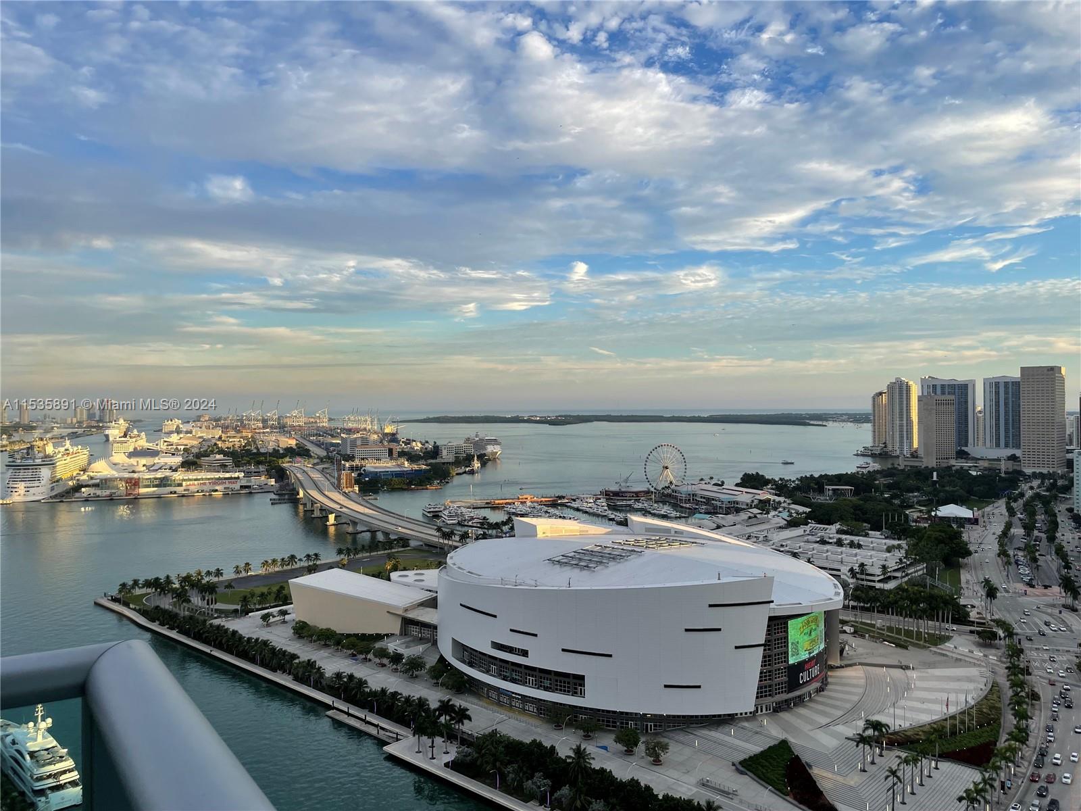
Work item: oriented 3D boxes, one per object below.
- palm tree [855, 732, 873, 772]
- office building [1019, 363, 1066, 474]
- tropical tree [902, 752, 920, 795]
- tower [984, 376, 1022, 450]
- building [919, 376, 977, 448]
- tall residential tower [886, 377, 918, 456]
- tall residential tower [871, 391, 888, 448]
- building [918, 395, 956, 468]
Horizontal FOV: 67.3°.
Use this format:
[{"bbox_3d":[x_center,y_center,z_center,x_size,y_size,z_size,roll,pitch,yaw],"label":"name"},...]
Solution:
[{"bbox_3d":[80.020,85.630,200.700,4.400,9.500,4.400,0,0,25],"label":"palm tree"},{"bbox_3d":[702.790,19.920,1134.000,43.370,148.000,52.000,0,0,45],"label":"office building"},{"bbox_3d":[87.960,87.050,191.980,4.300,9.600,4.300,0,0,25],"label":"tropical tree"},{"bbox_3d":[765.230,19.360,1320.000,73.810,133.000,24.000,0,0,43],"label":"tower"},{"bbox_3d":[694.820,19.180,1385.000,80.320,134.000,24.000,0,0,43],"label":"building"},{"bbox_3d":[686.320,20.850,1540.000,45.320,147.000,33.000,0,0,43],"label":"tall residential tower"},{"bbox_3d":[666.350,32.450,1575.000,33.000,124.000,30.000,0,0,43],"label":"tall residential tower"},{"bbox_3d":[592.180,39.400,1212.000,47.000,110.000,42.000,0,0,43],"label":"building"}]

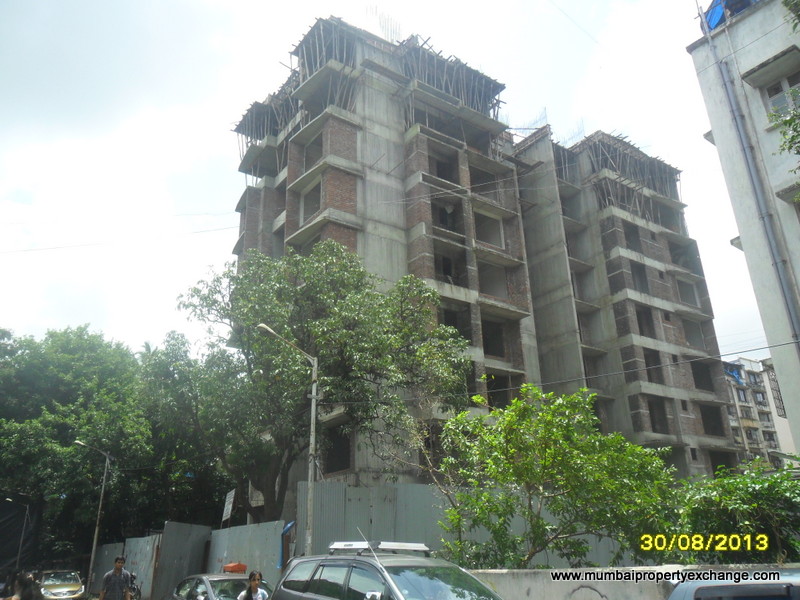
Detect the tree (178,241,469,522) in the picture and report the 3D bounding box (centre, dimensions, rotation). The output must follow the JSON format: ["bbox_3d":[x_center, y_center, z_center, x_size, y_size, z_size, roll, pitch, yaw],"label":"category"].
[{"bbox_3d":[-2.594,3.623,21.009,10.300,12.600,9.000,1,-22,-7],"label":"tree"}]

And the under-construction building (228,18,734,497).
[{"bbox_3d":[5.640,2.049,38.813,31.800,28.400,12.600,14,-27,-34],"label":"under-construction building"}]

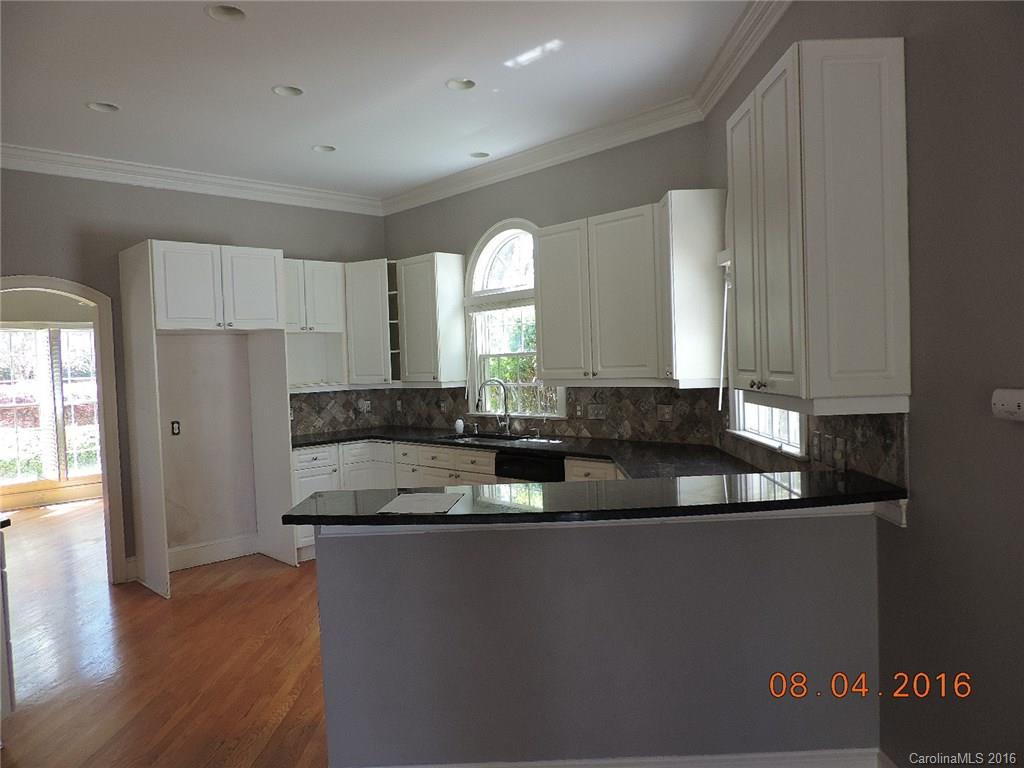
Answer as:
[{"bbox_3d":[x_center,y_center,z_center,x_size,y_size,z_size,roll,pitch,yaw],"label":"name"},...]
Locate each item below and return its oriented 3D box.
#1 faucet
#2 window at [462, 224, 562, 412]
[{"bbox_3d":[-0.136,0.176,5.419,0.263,0.434,0.071,-4,2,-45],"label":"faucet"},{"bbox_3d":[0.008,-0.488,5.519,0.111,1.525,1.096,-4,2,-45],"label":"window"}]

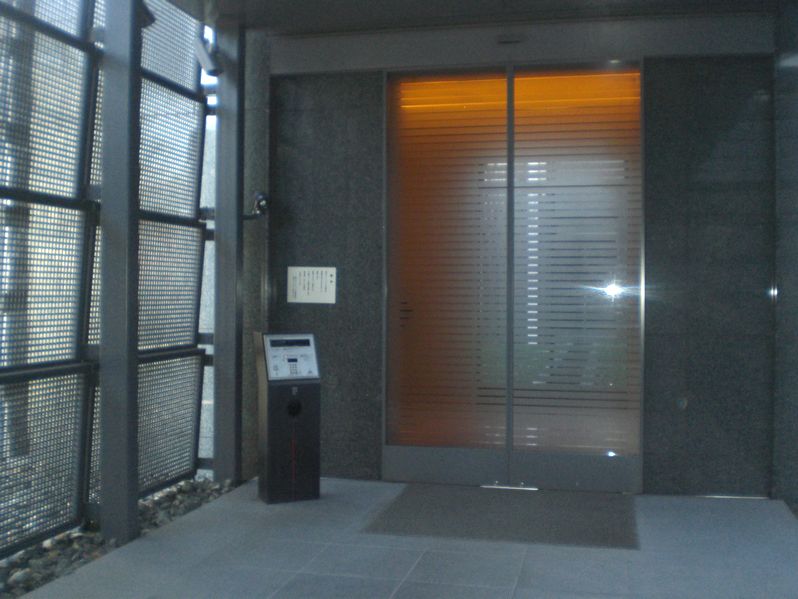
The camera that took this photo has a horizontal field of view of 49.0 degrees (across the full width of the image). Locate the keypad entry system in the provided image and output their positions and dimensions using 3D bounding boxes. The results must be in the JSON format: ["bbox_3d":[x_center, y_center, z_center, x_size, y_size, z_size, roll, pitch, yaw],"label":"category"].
[{"bbox_3d":[-0.780,0.427,6.380,0.383,0.335,0.070,0,-19,-26],"label":"keypad entry system"}]

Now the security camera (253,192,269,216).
[{"bbox_3d":[-1.079,-0.740,6.830,0.120,0.175,0.140,0,1,-24],"label":"security camera"}]

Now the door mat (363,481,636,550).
[{"bbox_3d":[0.755,1.461,6.039,1.705,0.015,1.395,0,1,13],"label":"door mat"}]

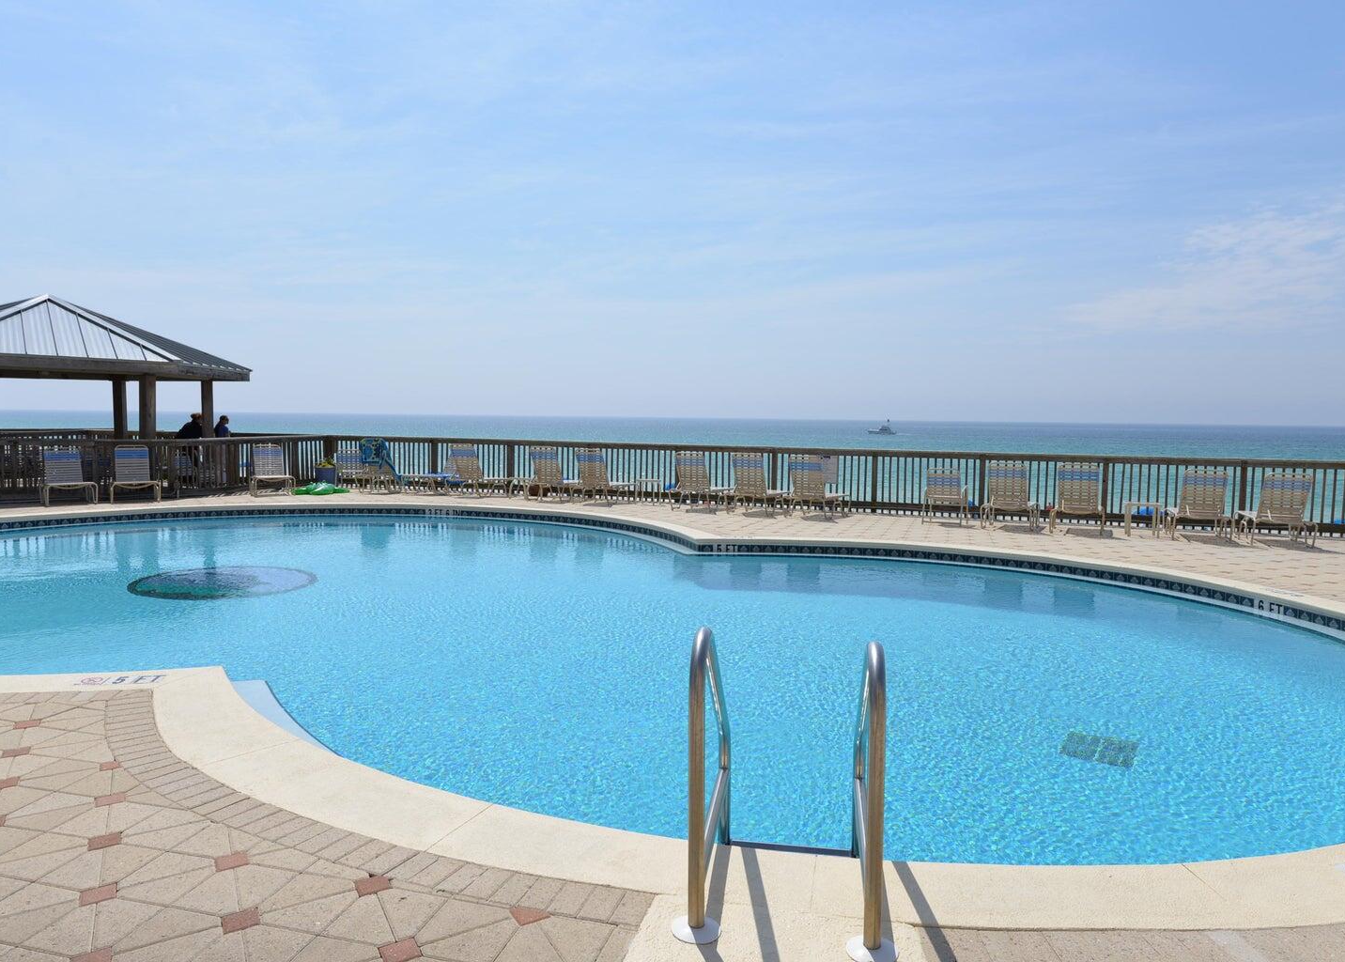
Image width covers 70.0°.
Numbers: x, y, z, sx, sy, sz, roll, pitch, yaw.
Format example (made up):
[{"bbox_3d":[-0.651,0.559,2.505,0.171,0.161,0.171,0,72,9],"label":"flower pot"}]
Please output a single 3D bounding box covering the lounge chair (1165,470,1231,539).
[{"bbox_3d":[6.978,0.297,12.735,0.690,0.920,1.340,2,4,21],"label":"lounge chair"}]

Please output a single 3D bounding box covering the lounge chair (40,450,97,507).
[{"bbox_3d":[-10.046,-0.086,15.927,0.690,0.860,1.460,-2,5,-38],"label":"lounge chair"}]

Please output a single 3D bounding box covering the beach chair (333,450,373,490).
[{"bbox_3d":[-6.076,-0.195,18.219,0.580,0.830,0.660,1,4,-1],"label":"beach chair"}]

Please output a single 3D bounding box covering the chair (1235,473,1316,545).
[{"bbox_3d":[7.741,0.339,12.346,0.680,0.910,1.360,2,4,20],"label":"chair"}]

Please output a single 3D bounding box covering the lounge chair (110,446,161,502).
[{"bbox_3d":[-9.011,-0.130,16.079,0.680,0.910,1.380,-2,4,-31],"label":"lounge chair"}]

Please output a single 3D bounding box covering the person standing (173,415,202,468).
[{"bbox_3d":[-11.748,-0.932,23.318,0.500,1.470,0.650,4,5,40],"label":"person standing"}]

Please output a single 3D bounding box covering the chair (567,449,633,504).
[{"bbox_3d":[-1.180,-0.099,16.912,0.680,0.940,1.400,2,4,24],"label":"chair"}]

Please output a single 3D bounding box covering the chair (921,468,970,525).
[{"bbox_3d":[4.008,0.224,14.062,0.590,0.820,0.580,2,4,25],"label":"chair"}]

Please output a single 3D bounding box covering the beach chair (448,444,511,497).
[{"bbox_3d":[-3.583,-0.208,18.001,0.680,0.950,1.400,2,4,24],"label":"beach chair"}]

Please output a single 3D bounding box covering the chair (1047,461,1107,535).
[{"bbox_3d":[5.657,0.219,13.460,0.690,0.950,1.280,2,4,21],"label":"chair"}]

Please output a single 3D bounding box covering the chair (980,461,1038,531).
[{"bbox_3d":[4.895,0.184,13.840,0.690,0.950,1.280,3,4,26],"label":"chair"}]

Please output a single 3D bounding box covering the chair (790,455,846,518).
[{"bbox_3d":[2.305,0.056,15.208,0.690,0.965,1.260,3,4,28],"label":"chair"}]

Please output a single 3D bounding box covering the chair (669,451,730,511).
[{"bbox_3d":[0.515,-0.002,15.793,0.680,0.940,1.400,2,4,24],"label":"chair"}]

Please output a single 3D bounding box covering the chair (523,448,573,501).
[{"bbox_3d":[-2.114,-0.155,17.636,0.690,0.960,1.300,2,4,20],"label":"chair"}]

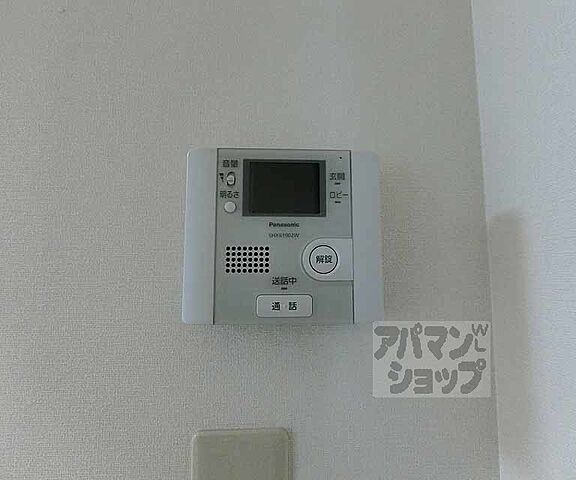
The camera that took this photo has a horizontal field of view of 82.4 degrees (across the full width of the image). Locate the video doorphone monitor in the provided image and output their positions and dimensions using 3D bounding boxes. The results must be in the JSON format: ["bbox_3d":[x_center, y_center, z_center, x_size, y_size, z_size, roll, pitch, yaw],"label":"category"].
[{"bbox_3d":[-0.003,-0.003,0.259,0.148,0.131,0.026,0,-6,-3],"label":"video doorphone monitor"}]

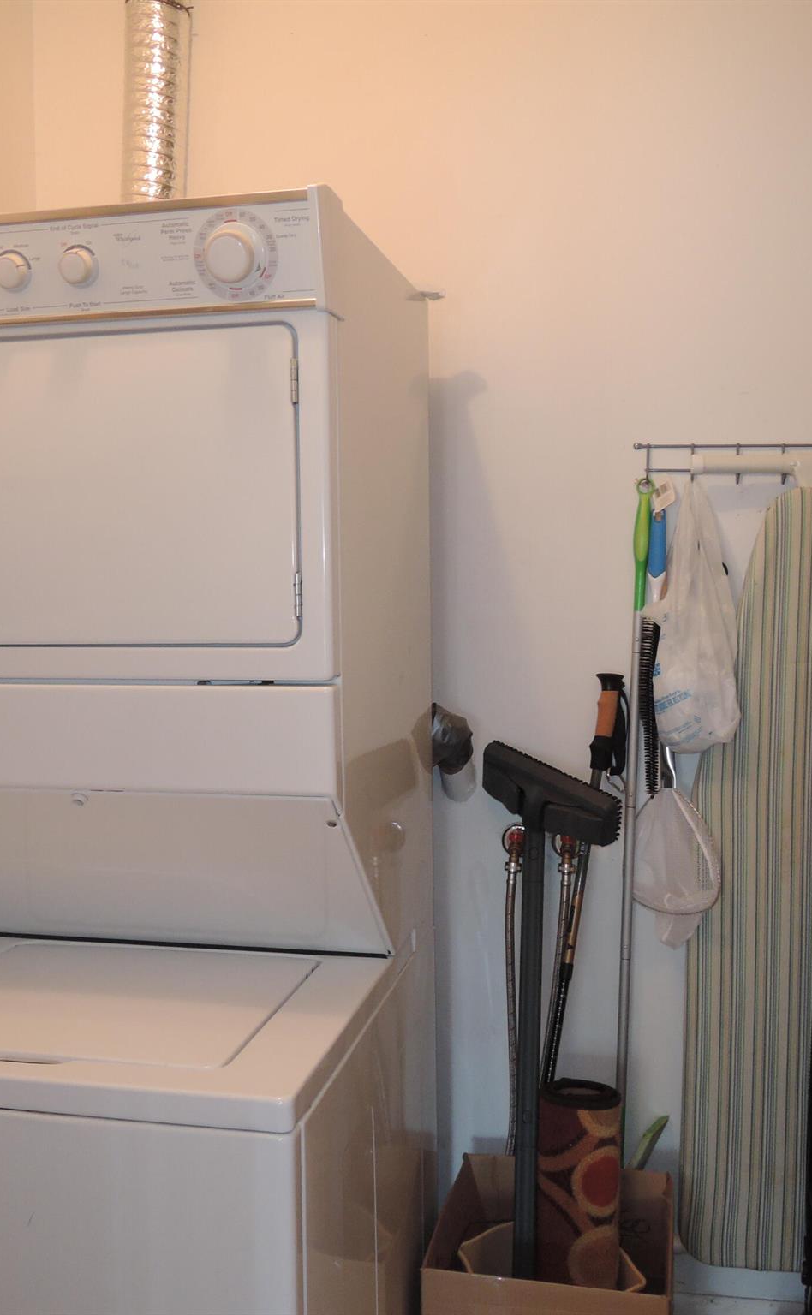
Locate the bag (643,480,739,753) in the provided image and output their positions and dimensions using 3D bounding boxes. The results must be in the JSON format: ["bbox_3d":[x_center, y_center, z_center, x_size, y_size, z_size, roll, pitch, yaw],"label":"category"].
[{"bbox_3d":[0.495,-0.068,2.111,0.163,0.476,0.110,0,4,7],"label":"bag"}]

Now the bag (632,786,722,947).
[{"bbox_3d":[0.475,0.367,2.135,0.156,0.288,0.080,0,4,7],"label":"bag"}]

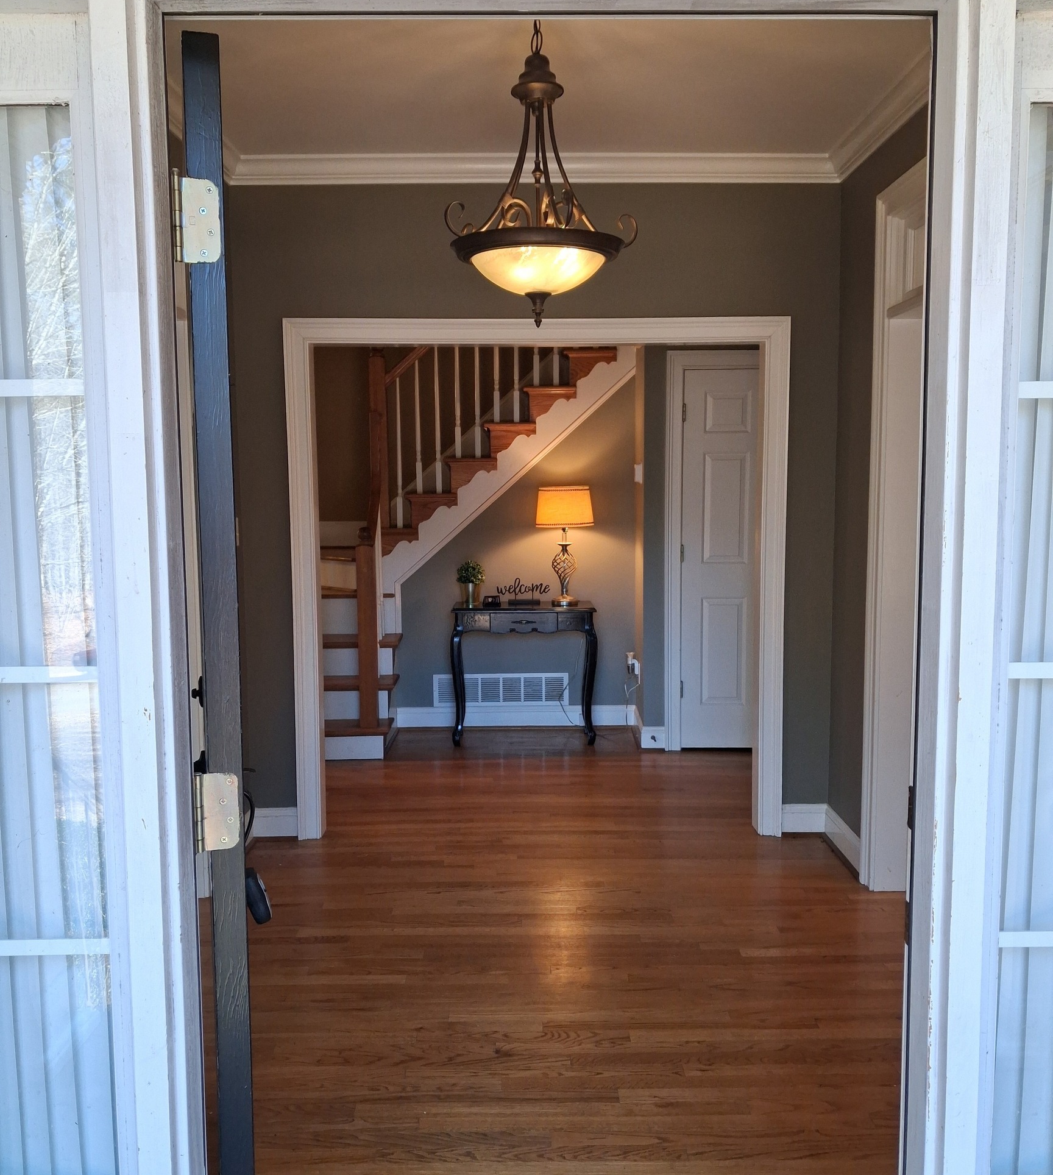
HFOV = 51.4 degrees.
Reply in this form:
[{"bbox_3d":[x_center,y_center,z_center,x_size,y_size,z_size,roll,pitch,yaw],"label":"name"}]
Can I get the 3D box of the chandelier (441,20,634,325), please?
[{"bbox_3d":[0.030,-1.073,2.787,0.490,0.805,0.490,0,6,0],"label":"chandelier"}]

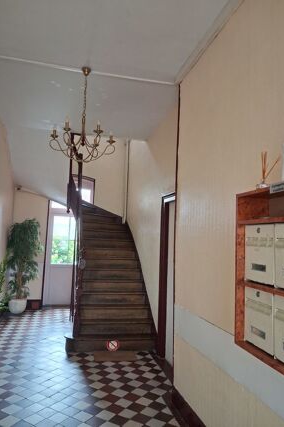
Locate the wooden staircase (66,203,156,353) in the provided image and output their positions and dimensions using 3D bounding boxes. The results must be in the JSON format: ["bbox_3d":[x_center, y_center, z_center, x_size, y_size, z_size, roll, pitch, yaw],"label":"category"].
[{"bbox_3d":[-0.685,0.838,6.021,1.222,2.343,2.990,3,-5,-13],"label":"wooden staircase"}]

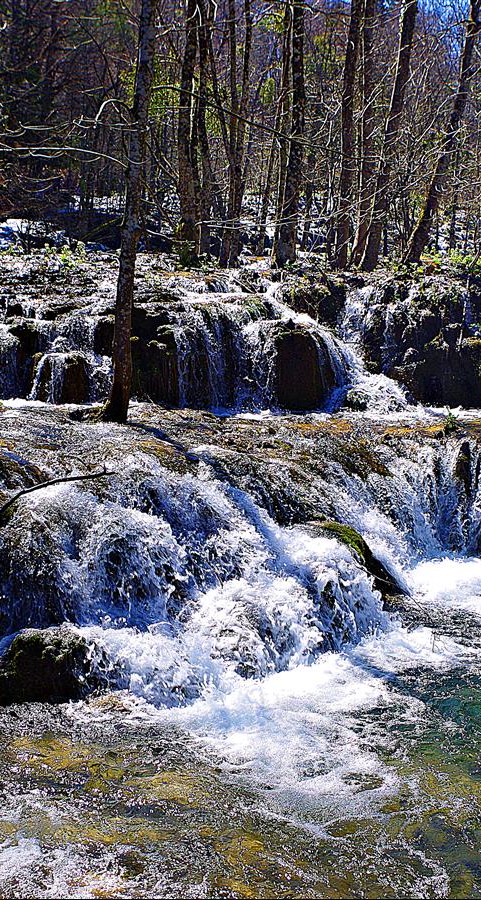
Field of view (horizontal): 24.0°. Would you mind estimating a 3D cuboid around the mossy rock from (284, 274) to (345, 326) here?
[{"bbox_3d":[0.955,-1.901,14.486,0.800,0.600,0.700,2,11,4],"label":"mossy rock"}]

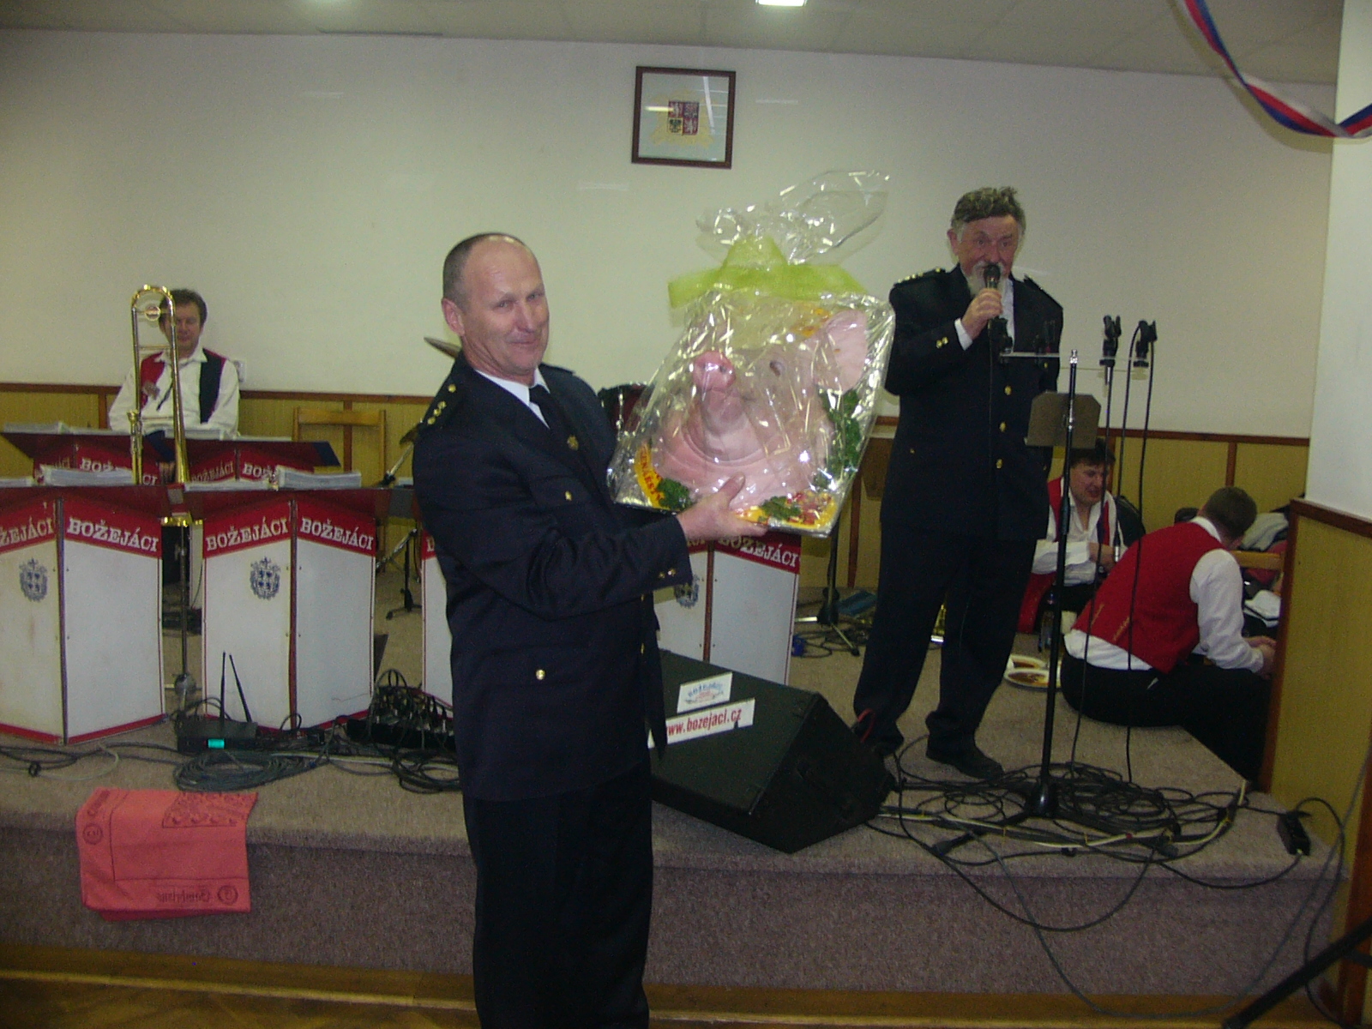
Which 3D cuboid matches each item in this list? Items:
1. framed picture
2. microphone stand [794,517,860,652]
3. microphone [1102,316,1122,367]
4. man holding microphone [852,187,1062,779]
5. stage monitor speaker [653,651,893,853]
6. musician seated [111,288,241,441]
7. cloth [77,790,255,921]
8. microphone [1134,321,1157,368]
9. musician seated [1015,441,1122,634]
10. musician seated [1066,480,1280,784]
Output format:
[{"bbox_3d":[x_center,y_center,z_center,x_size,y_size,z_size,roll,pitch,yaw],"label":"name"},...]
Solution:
[{"bbox_3d":[-0.010,-2.031,7.104,0.520,0.515,0.030,2,7,0],"label":"framed picture"},{"bbox_3d":[0.665,-0.083,5.968,0.550,1.300,0.550,2,7,0],"label":"microphone stand"},{"bbox_3d":[1.142,-0.462,3.717,0.054,0.142,0.065,2,7,0],"label":"microphone"},{"bbox_3d":[0.836,-0.099,4.223,0.570,1.770,0.460,-1,8,-25],"label":"man holding microphone"},{"bbox_3d":[0.122,0.609,3.803,0.680,0.405,0.630,9,10,42],"label":"stage monitor speaker"},{"bbox_3d":[-2.201,-0.281,6.083,0.570,1.400,0.800,1,7,-12],"label":"musician seated"},{"bbox_3d":[-1.323,0.881,3.583,0.430,0.240,0.310,2,7,0],"label":"cloth"},{"bbox_3d":[1.231,-0.455,3.719,0.063,0.128,0.065,2,7,0],"label":"microphone"},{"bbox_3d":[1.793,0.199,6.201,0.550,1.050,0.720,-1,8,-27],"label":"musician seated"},{"bbox_3d":[1.767,0.450,5.056,0.850,1.120,0.580,-2,8,-30],"label":"musician seated"}]

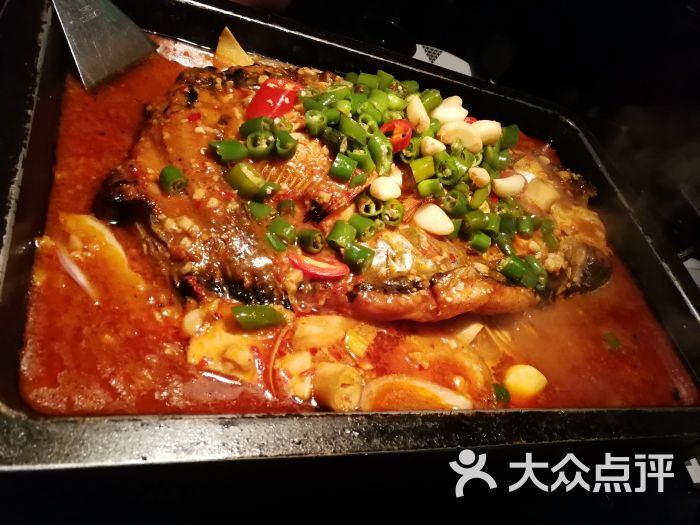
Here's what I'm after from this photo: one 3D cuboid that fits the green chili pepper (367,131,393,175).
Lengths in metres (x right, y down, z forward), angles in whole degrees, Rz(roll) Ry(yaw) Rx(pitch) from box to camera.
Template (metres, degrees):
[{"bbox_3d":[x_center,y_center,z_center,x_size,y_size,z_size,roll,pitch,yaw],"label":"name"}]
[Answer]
[{"bbox_3d":[0.017,-0.062,0.311,0.011,0.011,0.026,-13,80,-36],"label":"green chili pepper"}]

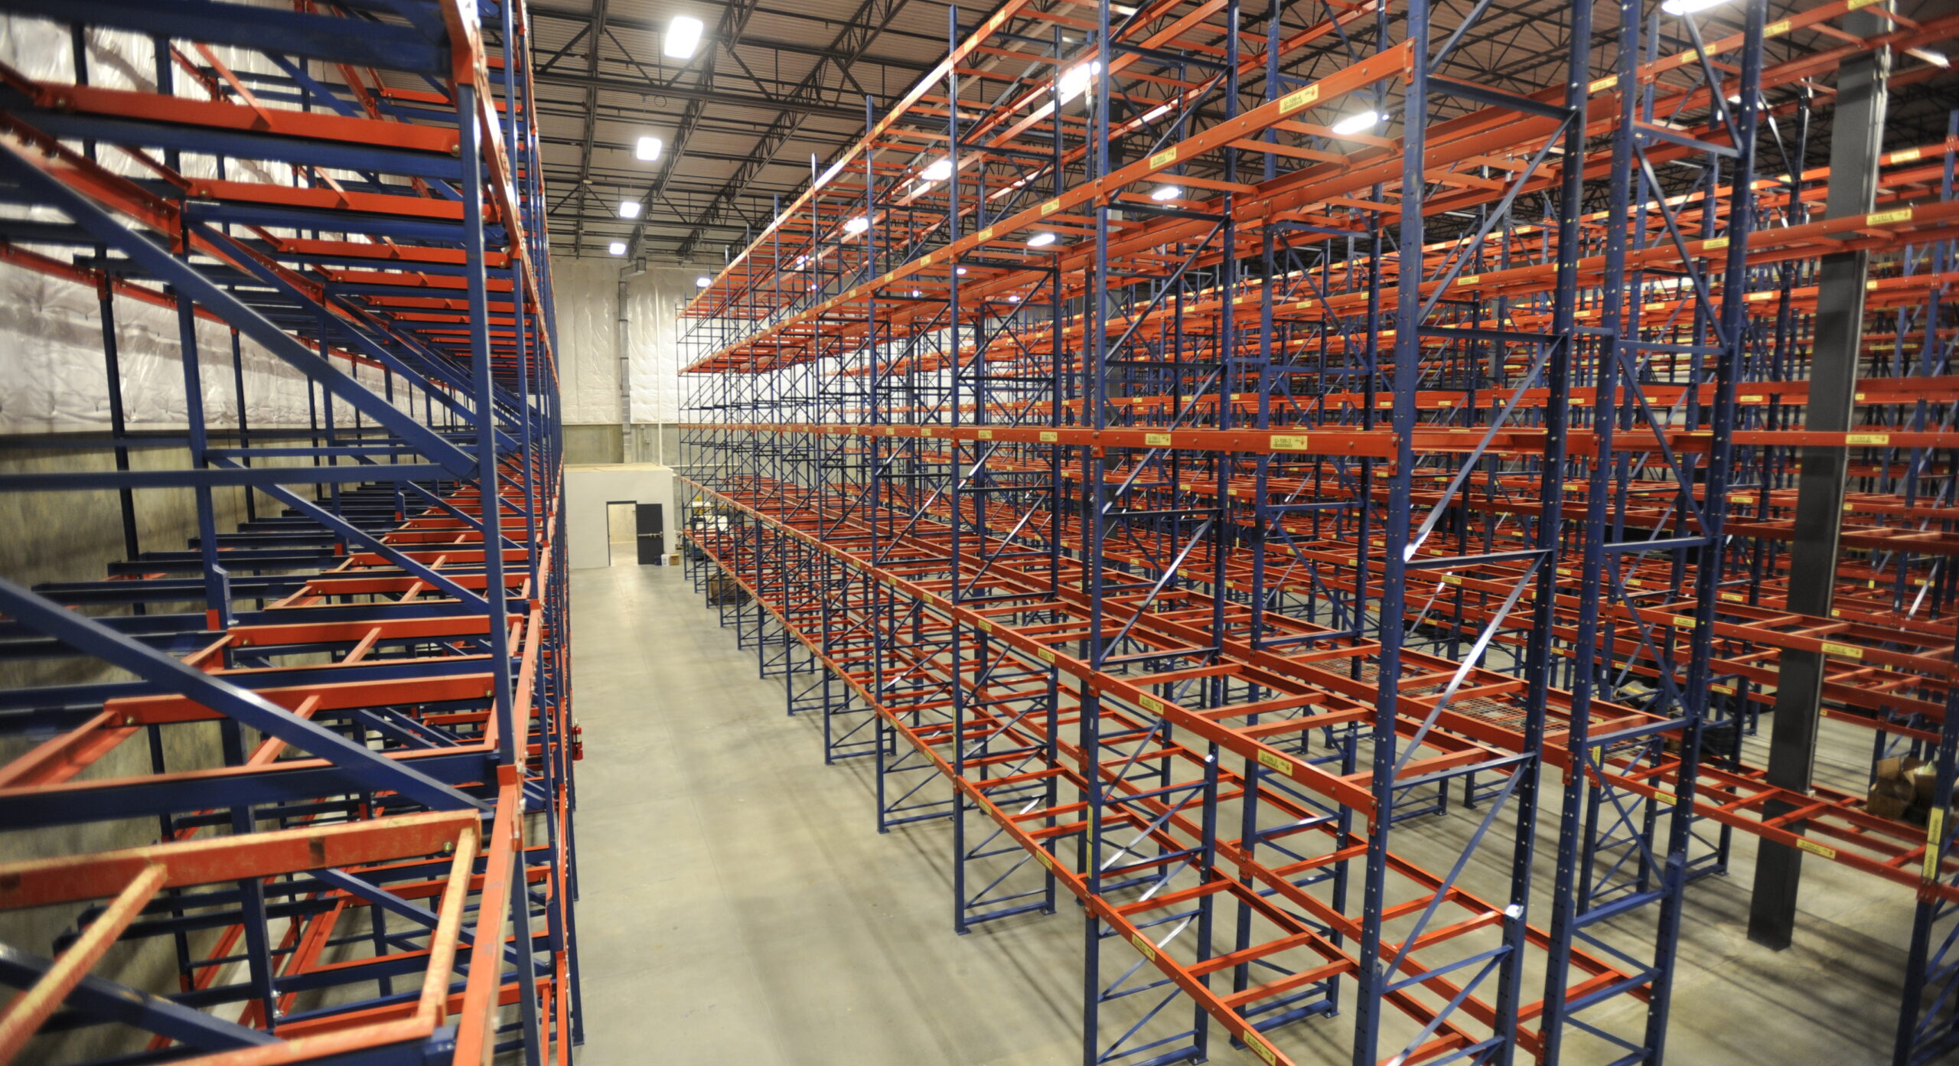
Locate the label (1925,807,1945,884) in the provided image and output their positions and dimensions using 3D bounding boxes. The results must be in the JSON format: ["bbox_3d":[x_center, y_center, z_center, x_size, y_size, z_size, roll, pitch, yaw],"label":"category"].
[{"bbox_3d":[6.960,2.270,6.740,0.005,0.530,0.064,-3,7,-24],"label":"label"}]

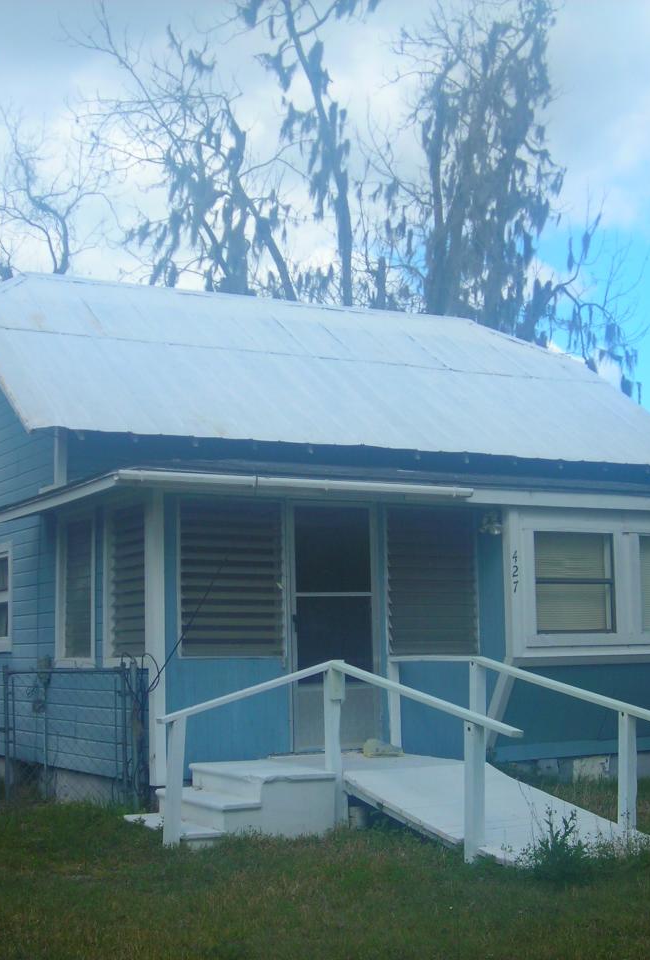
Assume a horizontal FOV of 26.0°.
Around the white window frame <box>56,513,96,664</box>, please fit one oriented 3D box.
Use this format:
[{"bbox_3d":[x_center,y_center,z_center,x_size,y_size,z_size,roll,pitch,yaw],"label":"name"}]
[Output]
[{"bbox_3d":[-2.218,0.981,12.563,0.083,1.331,1.040,3,-8,-29],"label":"white window frame"}]

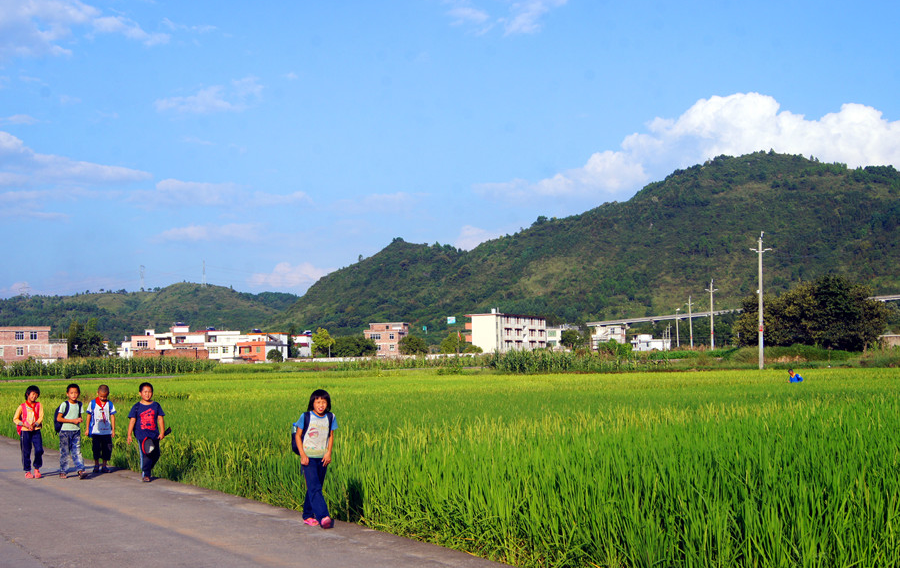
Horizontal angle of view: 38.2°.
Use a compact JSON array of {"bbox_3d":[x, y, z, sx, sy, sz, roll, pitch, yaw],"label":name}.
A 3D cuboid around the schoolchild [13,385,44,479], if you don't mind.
[{"bbox_3d":[-5.579,1.963,17.200,0.380,1.230,0.330,2,-4,-33],"label":"schoolchild"}]

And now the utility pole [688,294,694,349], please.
[{"bbox_3d":[38.819,6.470,209.000,1.400,9.000,0.350,-1,-3,9],"label":"utility pole"}]

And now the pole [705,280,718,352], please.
[{"bbox_3d":[31.474,3.964,156.000,1.500,9.100,0.350,-1,-3,9],"label":"pole"}]

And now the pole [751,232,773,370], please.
[{"bbox_3d":[21.109,1.132,88.000,1.500,9.400,0.350,-1,-3,9],"label":"pole"}]

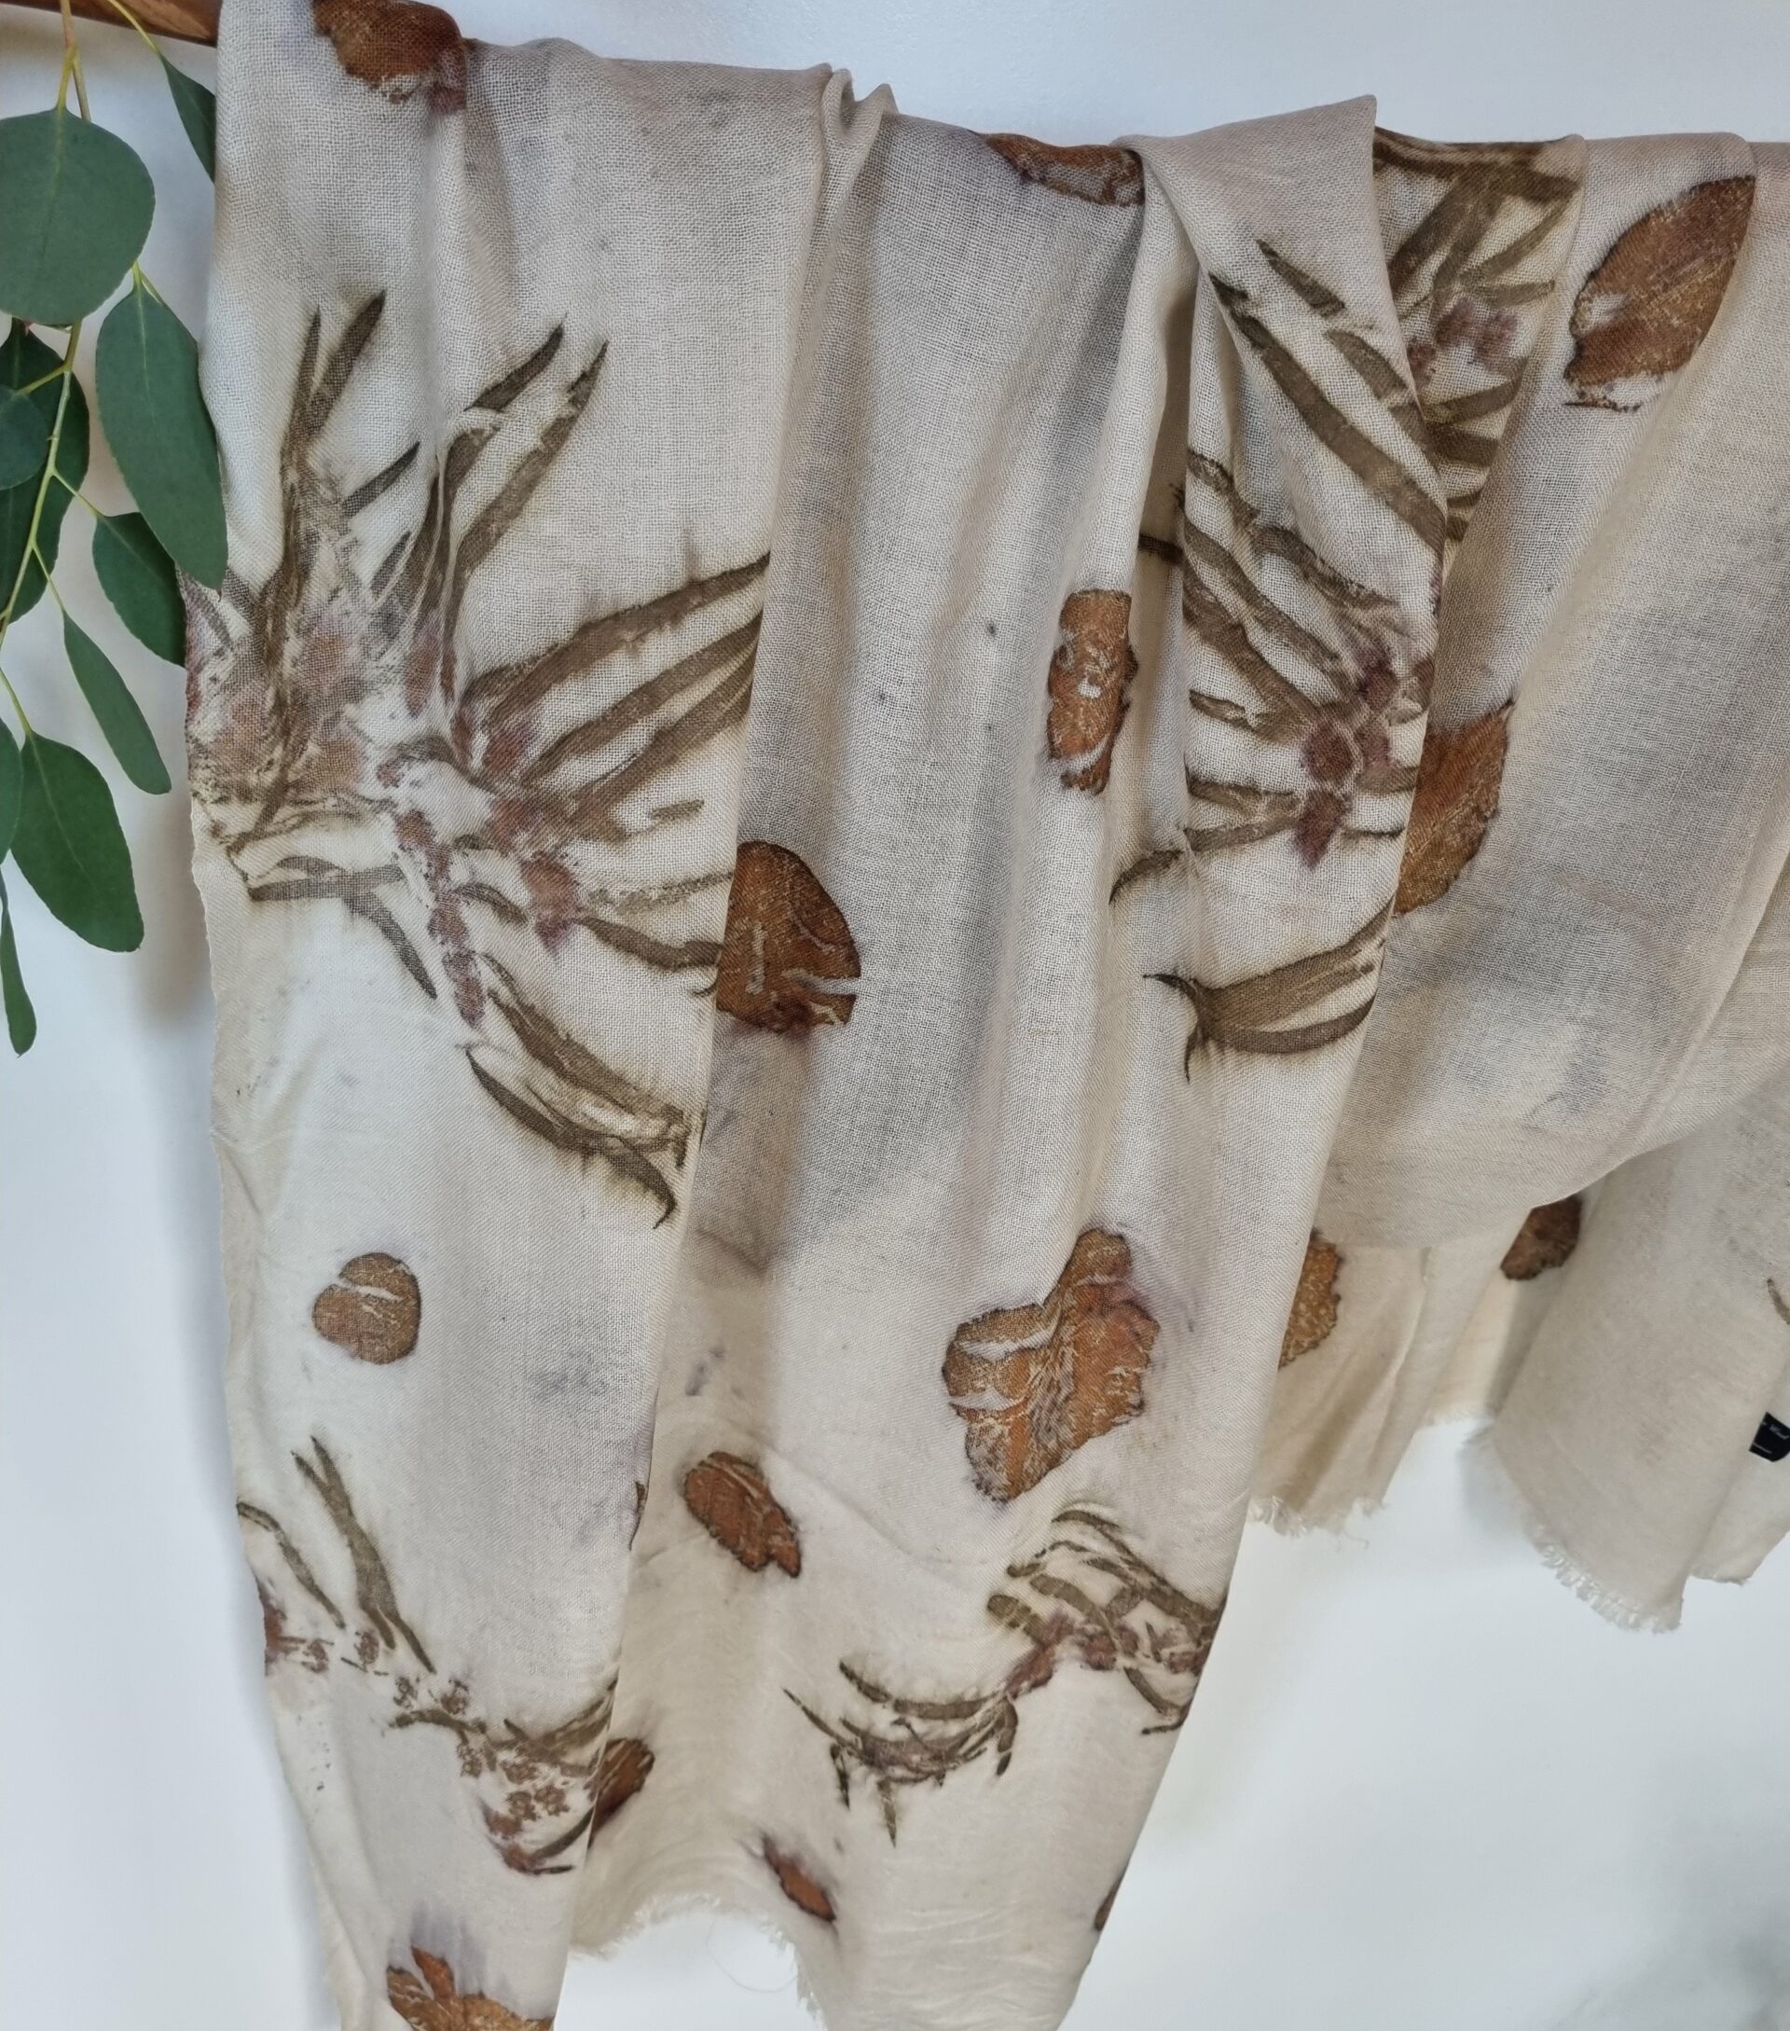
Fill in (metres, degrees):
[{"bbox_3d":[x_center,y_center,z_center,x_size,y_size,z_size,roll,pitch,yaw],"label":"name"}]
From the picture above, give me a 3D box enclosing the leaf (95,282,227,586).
[{"bbox_3d":[-0.187,-0.147,0.460,0.028,0.075,0.016,-11,20,-12],"label":"leaf"}]

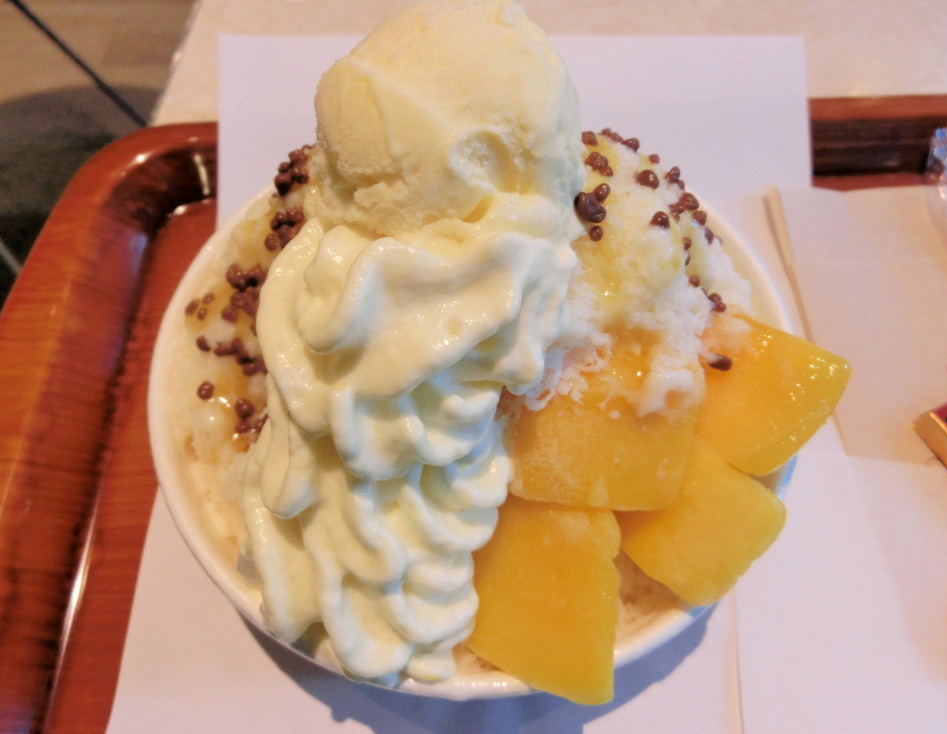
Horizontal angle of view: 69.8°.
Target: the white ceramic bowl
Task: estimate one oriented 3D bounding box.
[{"bbox_3d":[0.001,0.011,0.223,0.180,0.074,0.180,0,61,0],"label":"white ceramic bowl"}]

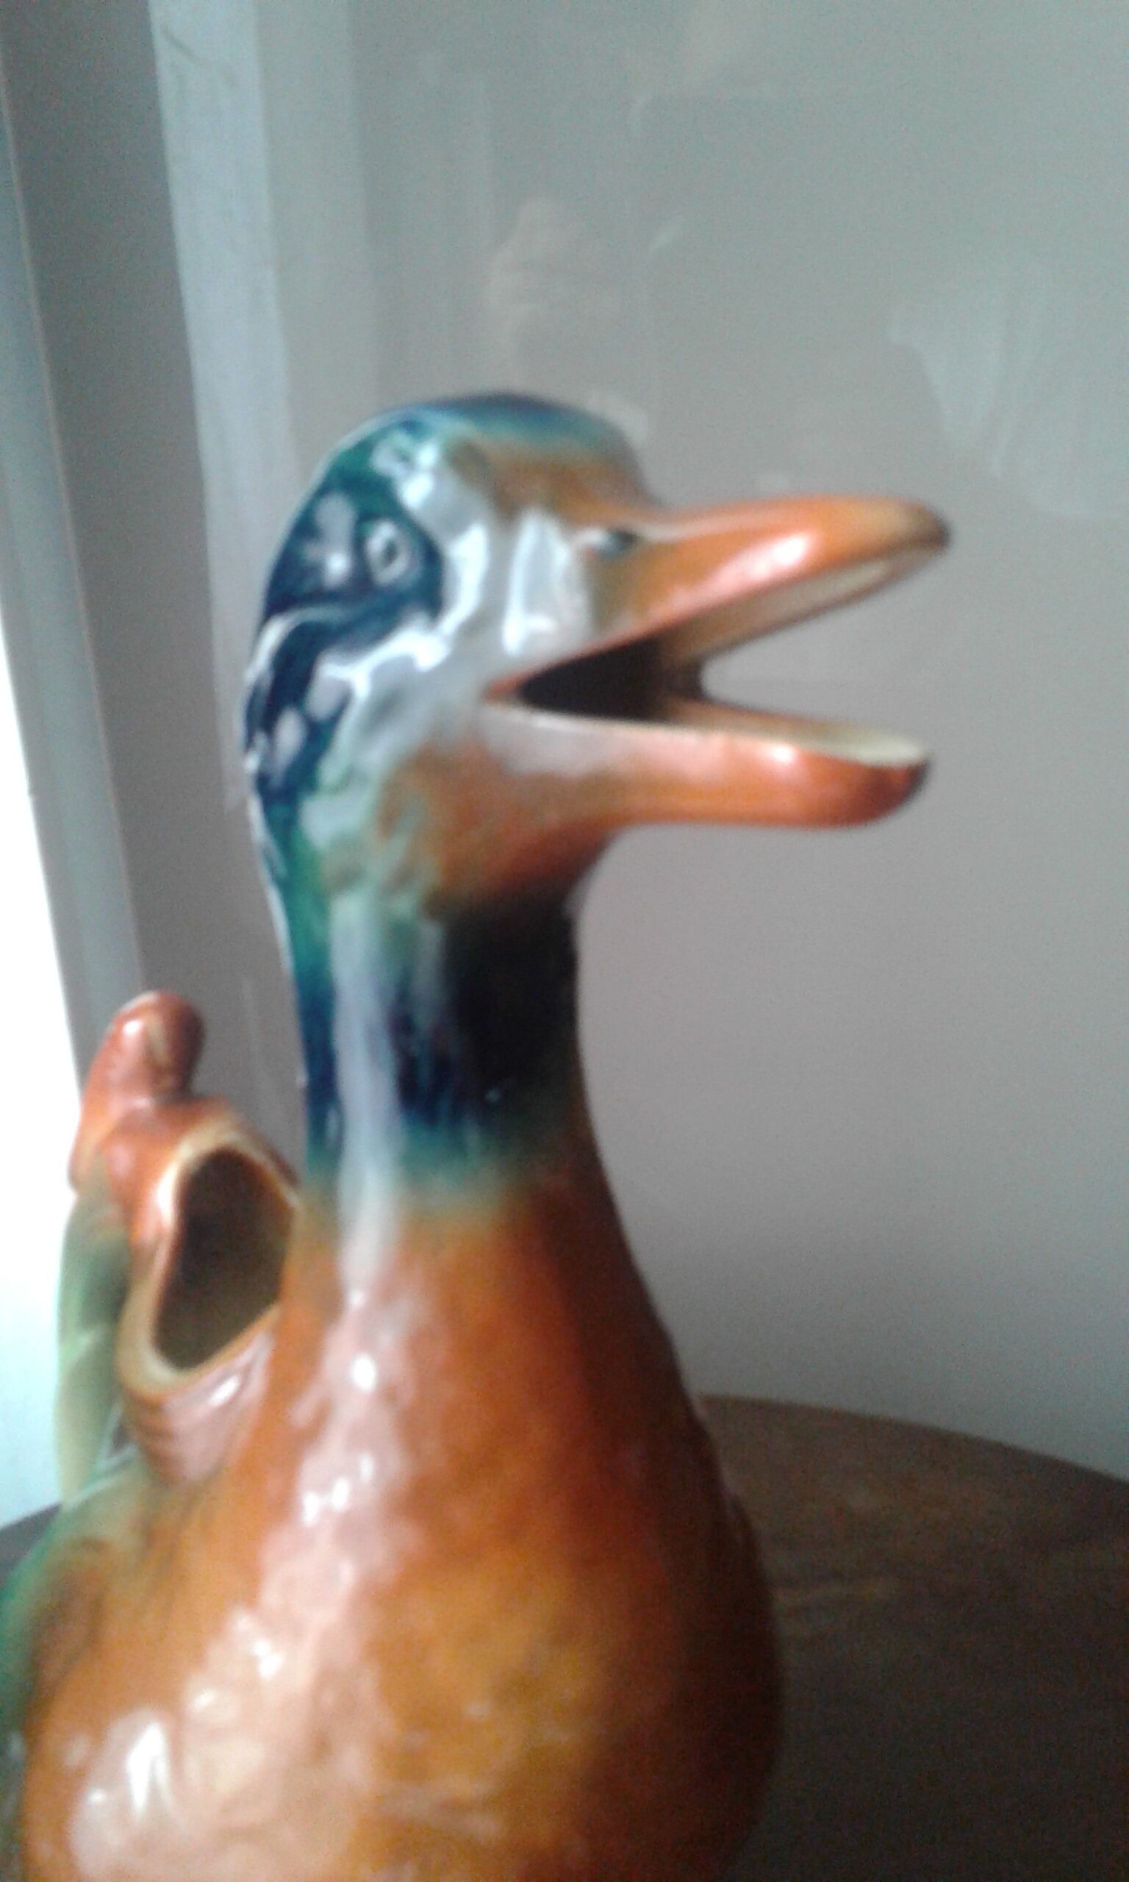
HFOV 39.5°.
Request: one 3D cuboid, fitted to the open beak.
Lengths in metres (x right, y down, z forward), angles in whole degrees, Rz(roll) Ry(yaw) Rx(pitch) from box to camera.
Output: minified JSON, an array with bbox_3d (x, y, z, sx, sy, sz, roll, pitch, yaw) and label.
[{"bbox_3d":[0.025,-0.037,0.206,0.053,0.044,0.044,5,20,35],"label":"open beak"}]

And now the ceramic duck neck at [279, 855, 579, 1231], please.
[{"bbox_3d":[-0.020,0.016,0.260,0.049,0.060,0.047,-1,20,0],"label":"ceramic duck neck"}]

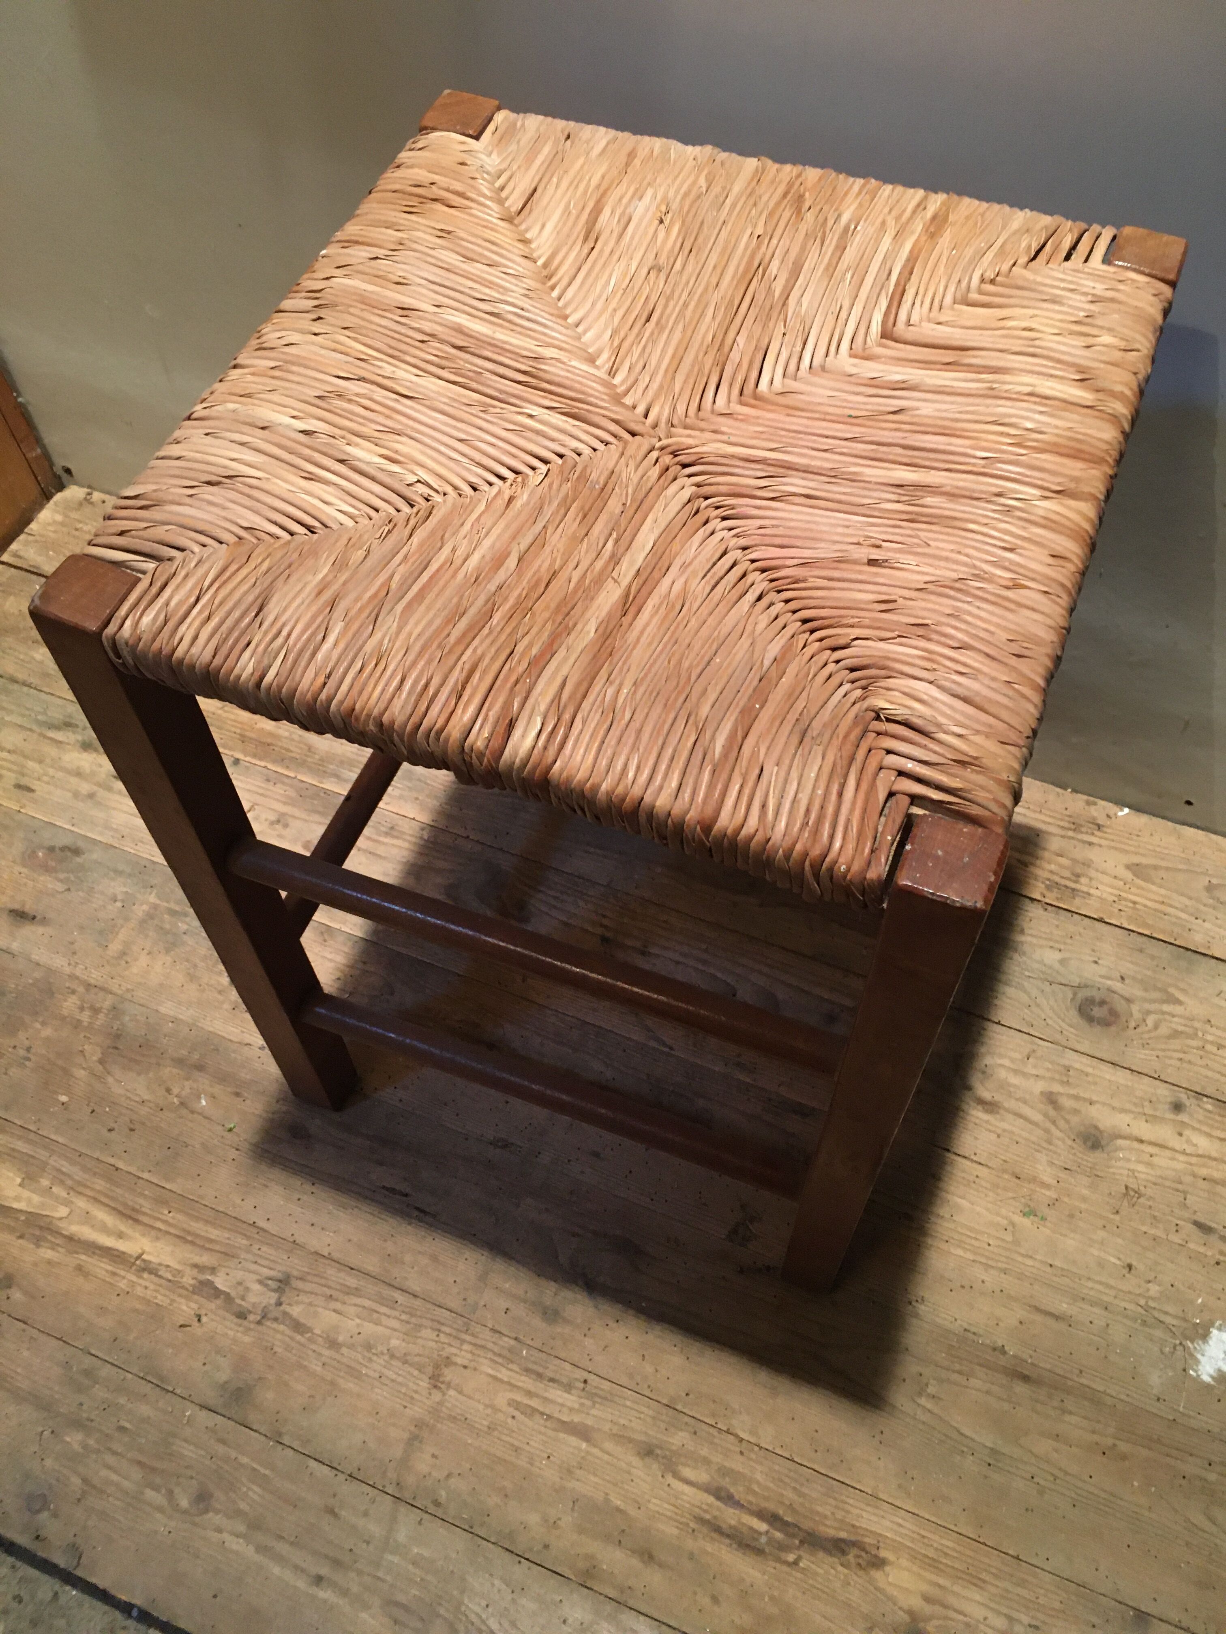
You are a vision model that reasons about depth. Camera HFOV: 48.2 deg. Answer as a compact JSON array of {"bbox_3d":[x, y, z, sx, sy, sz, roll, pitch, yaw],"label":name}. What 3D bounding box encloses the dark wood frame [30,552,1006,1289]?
[{"bbox_3d":[0.024,-0.038,0.775,0.371,0.490,0.374,18,60,12],"label":"dark wood frame"}]

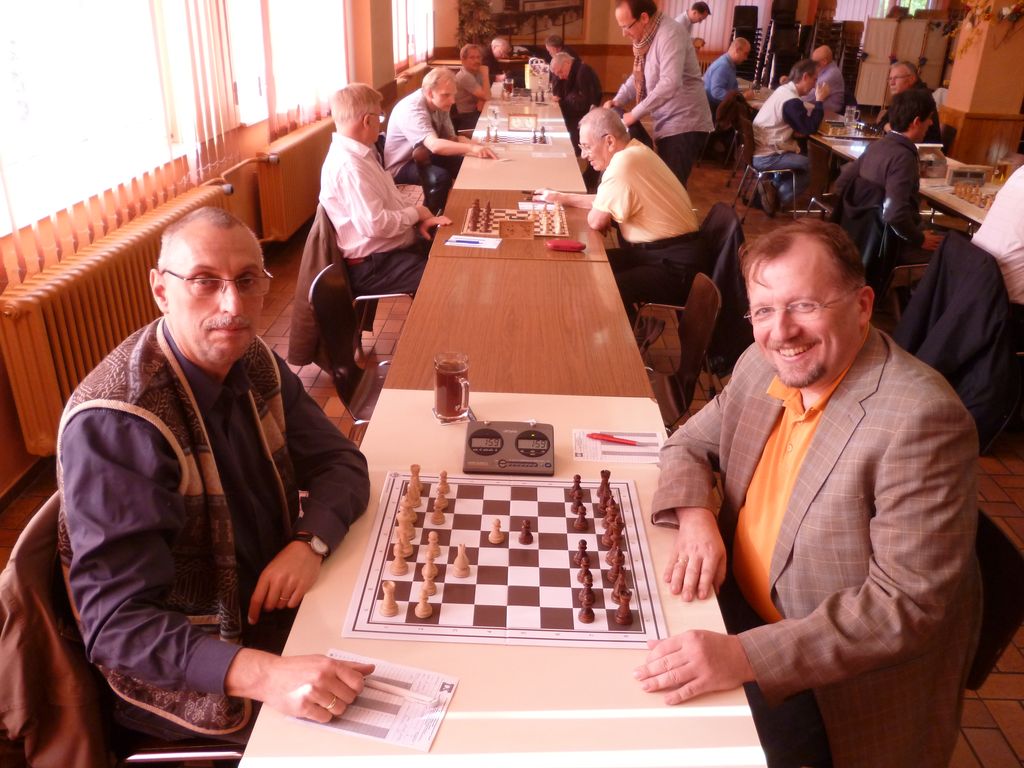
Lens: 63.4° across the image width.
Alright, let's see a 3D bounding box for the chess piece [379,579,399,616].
[{"bbox_3d":[-0.201,0.351,1.359,0.032,0.052,0.032,2,25,0],"label":"chess piece"}]

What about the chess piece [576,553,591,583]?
[{"bbox_3d":[0.130,0.326,1.462,0.027,0.047,0.027,2,25,0],"label":"chess piece"}]

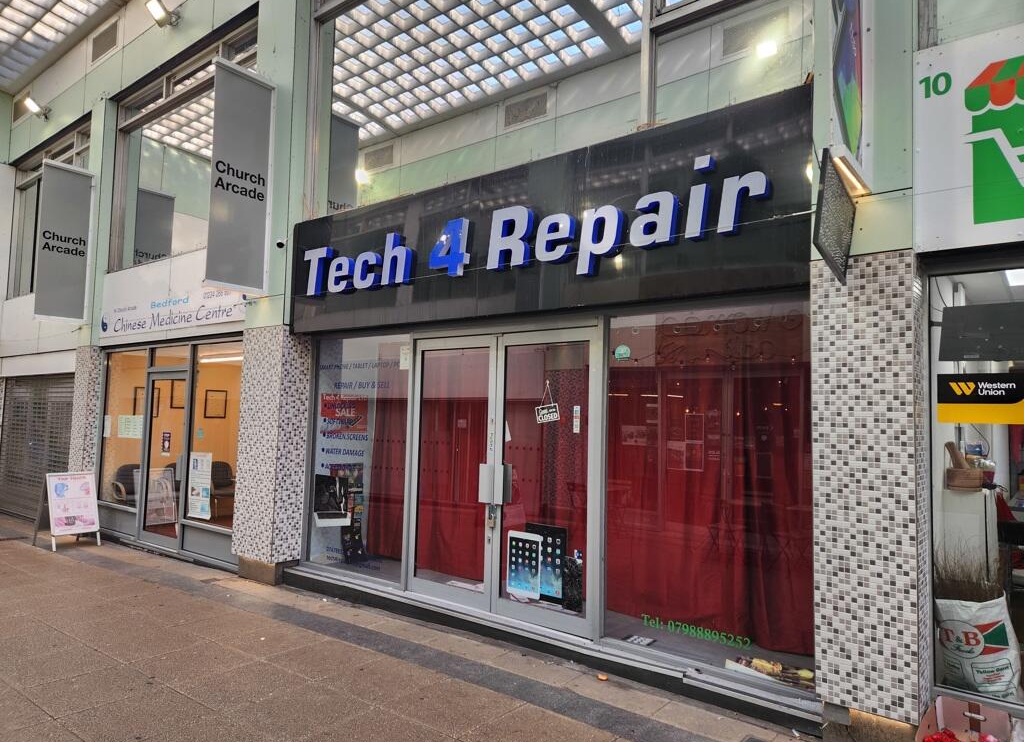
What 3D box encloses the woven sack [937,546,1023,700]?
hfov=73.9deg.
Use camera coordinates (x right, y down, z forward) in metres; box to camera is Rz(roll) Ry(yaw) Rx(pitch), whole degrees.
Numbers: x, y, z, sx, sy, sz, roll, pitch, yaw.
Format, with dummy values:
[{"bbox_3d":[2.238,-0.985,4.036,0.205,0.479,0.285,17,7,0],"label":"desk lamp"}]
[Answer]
[{"bbox_3d":[2.325,1.283,3.424,0.400,0.780,0.300,-2,-5,38],"label":"woven sack"}]

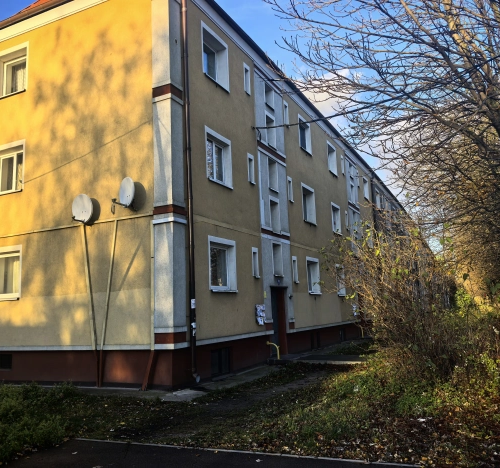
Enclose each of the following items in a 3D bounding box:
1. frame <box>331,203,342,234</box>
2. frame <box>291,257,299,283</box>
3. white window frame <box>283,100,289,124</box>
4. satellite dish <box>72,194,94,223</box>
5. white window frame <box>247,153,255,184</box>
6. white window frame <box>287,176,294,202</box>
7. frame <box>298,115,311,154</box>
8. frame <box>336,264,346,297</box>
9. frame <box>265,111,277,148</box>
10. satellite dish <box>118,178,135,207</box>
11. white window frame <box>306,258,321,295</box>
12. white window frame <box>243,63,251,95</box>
[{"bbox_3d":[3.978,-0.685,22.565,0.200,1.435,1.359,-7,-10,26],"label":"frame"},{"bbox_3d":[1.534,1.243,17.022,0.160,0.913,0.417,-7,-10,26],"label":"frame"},{"bbox_3d":[1.294,-4.445,18.076,0.170,0.936,0.423,-7,-10,26],"label":"white window frame"},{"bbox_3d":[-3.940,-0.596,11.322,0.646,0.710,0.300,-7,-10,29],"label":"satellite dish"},{"bbox_3d":[-0.018,-1.978,14.784,0.170,0.876,0.414,-7,-10,26],"label":"white window frame"},{"bbox_3d":[1.412,-1.591,17.628,0.170,0.876,0.423,-7,-10,26],"label":"white window frame"},{"bbox_3d":[2.168,-3.983,19.796,0.200,1.439,1.430,-7,-10,26],"label":"frame"},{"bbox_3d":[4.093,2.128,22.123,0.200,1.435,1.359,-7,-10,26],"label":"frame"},{"bbox_3d":[0.629,-3.491,16.515,0.200,1.171,0.814,-7,-10,26],"label":"frame"},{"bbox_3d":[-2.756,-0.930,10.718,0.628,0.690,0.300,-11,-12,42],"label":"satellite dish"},{"bbox_3d":[2.402,1.643,18.913,0.200,1.383,1.430,-7,-10,26],"label":"white window frame"},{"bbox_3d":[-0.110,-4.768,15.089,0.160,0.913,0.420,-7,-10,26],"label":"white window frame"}]

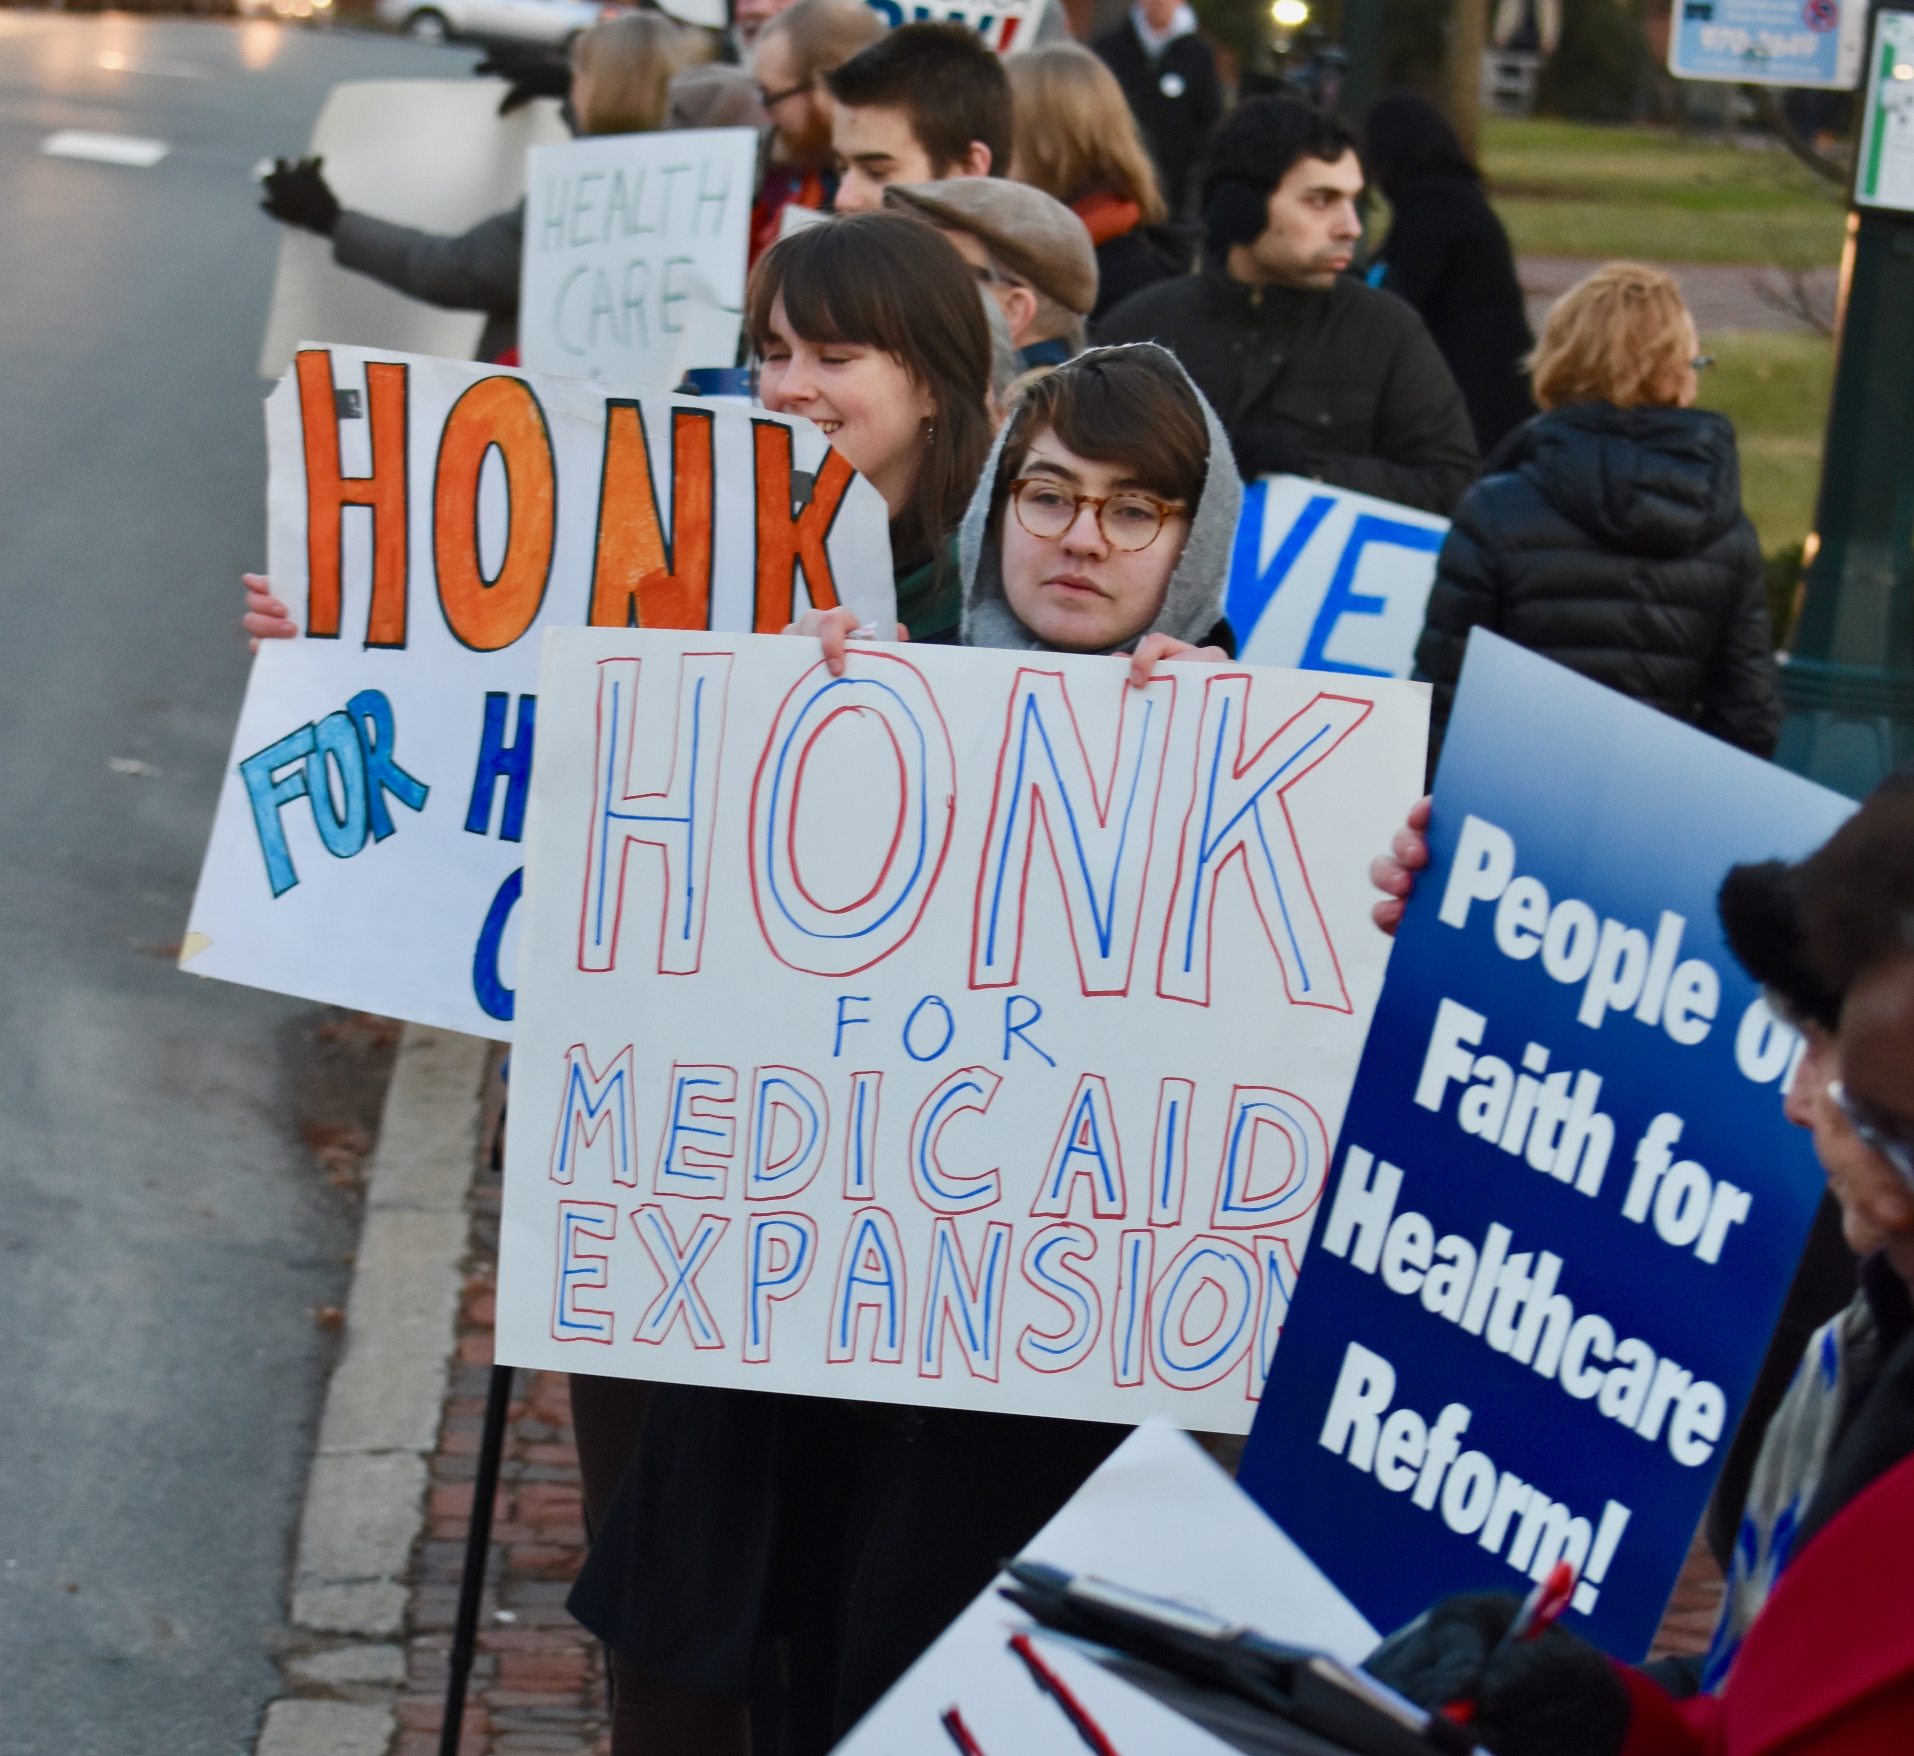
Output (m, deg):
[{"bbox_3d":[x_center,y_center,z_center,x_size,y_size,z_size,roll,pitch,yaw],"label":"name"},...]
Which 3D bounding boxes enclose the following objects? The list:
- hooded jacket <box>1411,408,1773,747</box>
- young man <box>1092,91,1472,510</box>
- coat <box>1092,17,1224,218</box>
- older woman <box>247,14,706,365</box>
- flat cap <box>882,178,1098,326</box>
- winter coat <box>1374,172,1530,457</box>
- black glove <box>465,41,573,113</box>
[{"bbox_3d":[0.688,-0.214,9.537,0.460,0.660,0.340,6,7,8],"label":"hooded jacket"},{"bbox_3d":[0.331,-0.065,10.201,0.520,1.780,0.400,6,7,14],"label":"young man"},{"bbox_3d":[0.683,-2.578,29.300,0.520,0.850,0.320,5,7,3],"label":"coat"},{"bbox_3d":[-0.837,-0.686,14.600,0.680,1.650,0.580,9,8,30],"label":"older woman"},{"bbox_3d":[0.038,-0.714,9.500,0.270,0.120,0.200,21,0,-22],"label":"flat cap"},{"bbox_3d":[1.059,-1.076,18.300,0.380,0.950,0.480,6,7,14],"label":"winter coat"},{"bbox_3d":[-0.764,-1.406,14.700,0.190,0.125,0.100,6,7,12],"label":"black glove"}]

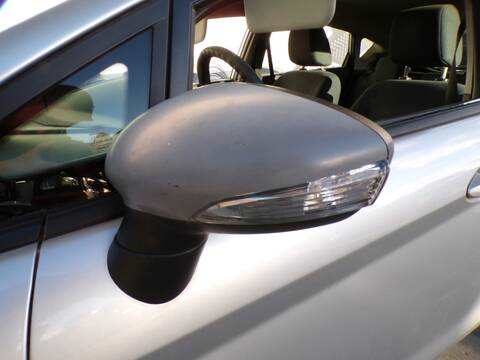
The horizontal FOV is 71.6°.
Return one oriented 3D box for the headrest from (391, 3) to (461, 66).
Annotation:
[{"bbox_3d":[0.638,-0.487,1.130,0.120,0.190,0.240,-8,21,-28],"label":"headrest"}]

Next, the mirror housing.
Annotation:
[{"bbox_3d":[-0.014,0.013,0.334,0.255,0.218,0.160,14,25,35],"label":"mirror housing"}]

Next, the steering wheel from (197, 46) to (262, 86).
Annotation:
[{"bbox_3d":[-0.019,-0.166,0.891,0.100,0.375,0.375,-32,30,-17],"label":"steering wheel"}]

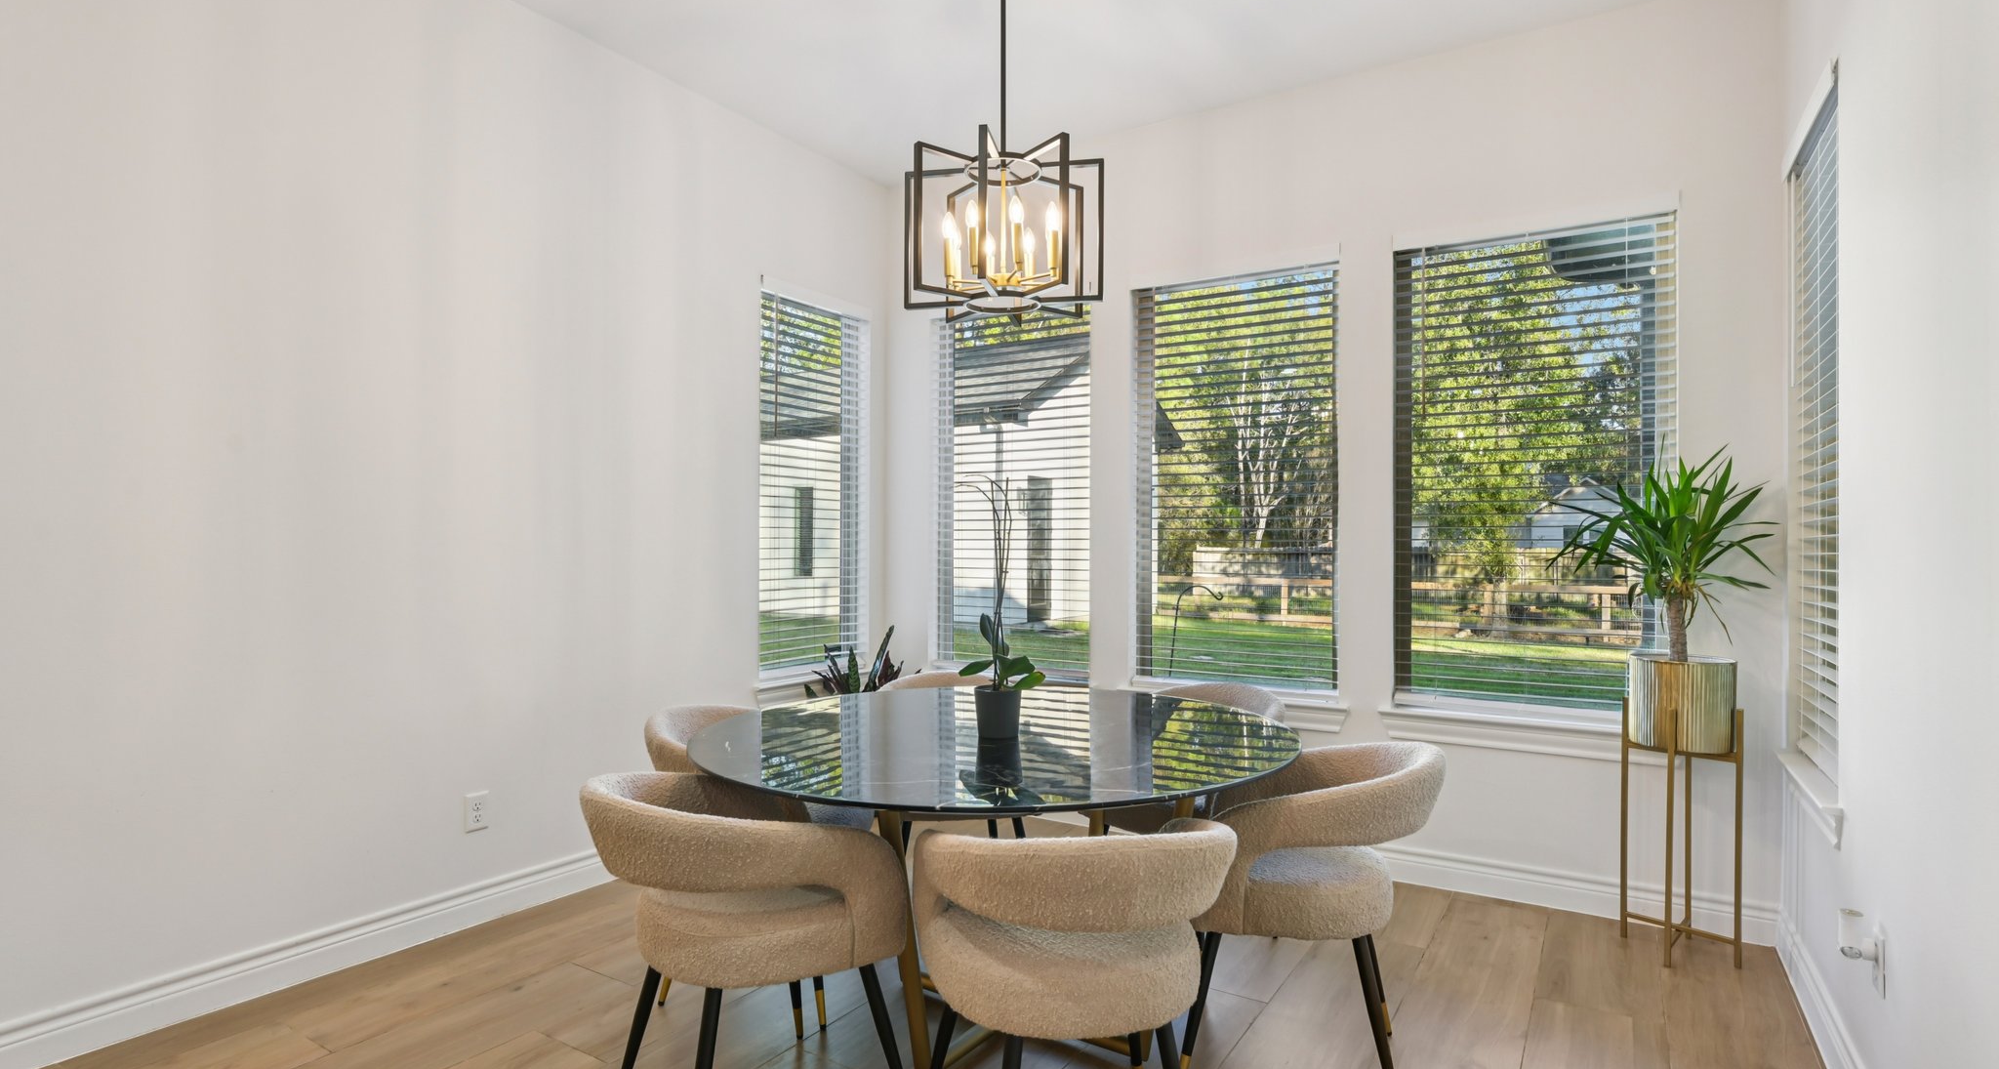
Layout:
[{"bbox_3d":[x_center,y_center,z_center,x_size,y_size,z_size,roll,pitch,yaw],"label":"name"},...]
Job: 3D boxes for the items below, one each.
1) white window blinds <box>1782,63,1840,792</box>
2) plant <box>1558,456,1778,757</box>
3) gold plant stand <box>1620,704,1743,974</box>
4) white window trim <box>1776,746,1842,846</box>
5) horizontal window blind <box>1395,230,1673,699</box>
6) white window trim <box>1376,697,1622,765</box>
[{"bbox_3d":[2.178,-0.236,2.504,0.075,1.755,0.730,0,0,33],"label":"white window blinds"},{"bbox_3d":[2.050,0.208,2.904,0.570,0.910,0.500,0,-1,36],"label":"plant"},{"bbox_3d":[2.088,0.902,2.899,0.232,0.762,0.232,0,-1,3],"label":"gold plant stand"},{"bbox_3d":[2.132,0.690,2.476,0.080,0.115,0.800,0,-1,33],"label":"white window trim"},{"bbox_3d":[1.865,-0.219,3.347,0.868,1.738,0.055,0,-1,33],"label":"horizontal window blind"},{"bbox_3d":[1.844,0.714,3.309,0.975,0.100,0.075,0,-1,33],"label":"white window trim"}]

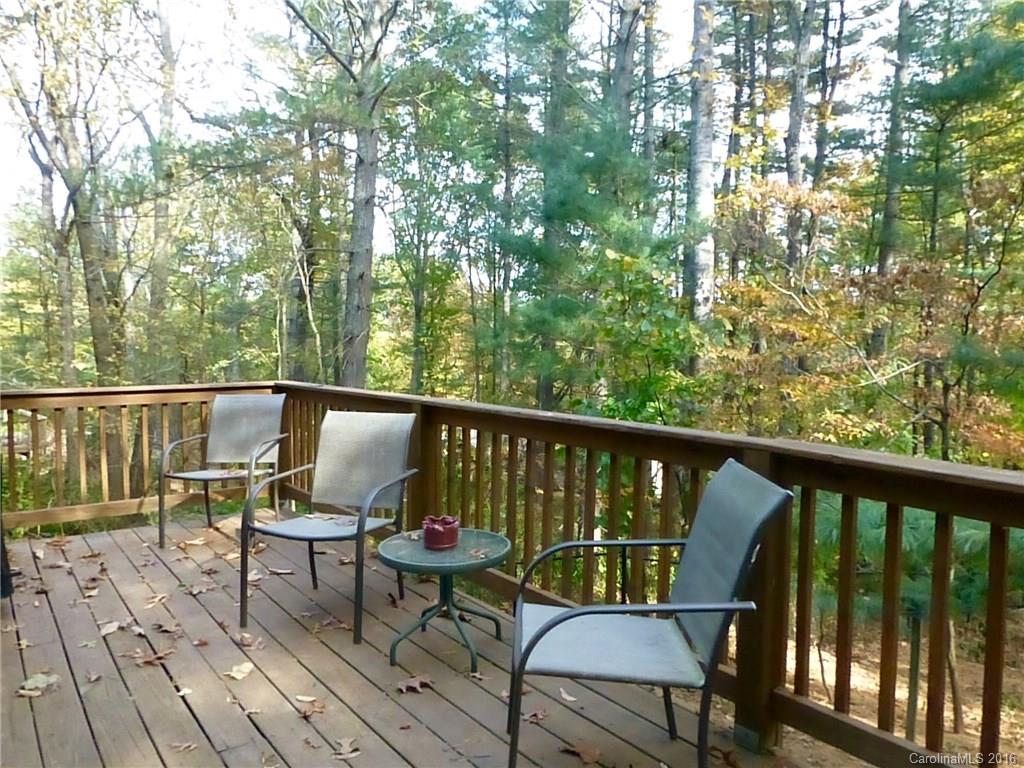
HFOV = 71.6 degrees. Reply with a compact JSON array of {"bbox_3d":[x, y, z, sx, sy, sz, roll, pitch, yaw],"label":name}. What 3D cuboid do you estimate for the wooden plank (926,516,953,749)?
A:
[{"bbox_3d":[1.139,0.666,1.890,0.035,0.710,0.035,-2,4,-39],"label":"wooden plank"}]

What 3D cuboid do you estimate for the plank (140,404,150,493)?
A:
[{"bbox_3d":[-2.491,0.462,4.828,0.035,0.710,0.035,-2,4,-39],"label":"plank"}]

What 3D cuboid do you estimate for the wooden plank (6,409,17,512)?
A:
[{"bbox_3d":[-3.071,0.480,4.362,0.035,0.710,0.035,-2,4,-39],"label":"wooden plank"}]

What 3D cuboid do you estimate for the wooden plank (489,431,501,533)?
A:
[{"bbox_3d":[-0.082,0.551,3.316,0.034,0.680,0.034,-2,4,-39],"label":"wooden plank"}]

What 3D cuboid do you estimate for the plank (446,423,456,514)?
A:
[{"bbox_3d":[-0.311,0.545,3.684,0.035,0.710,0.035,-2,4,-39],"label":"plank"}]

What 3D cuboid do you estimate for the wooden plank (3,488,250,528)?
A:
[{"bbox_3d":[-2.594,0.821,4.719,1.950,0.089,0.038,-2,4,-39],"label":"wooden plank"}]

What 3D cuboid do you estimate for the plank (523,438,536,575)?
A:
[{"bbox_3d":[0.082,0.555,3.155,0.036,0.640,0.036,-2,4,-38],"label":"plank"}]

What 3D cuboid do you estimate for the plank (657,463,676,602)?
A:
[{"bbox_3d":[0.560,0.614,2.606,0.035,0.710,0.035,-2,4,-39],"label":"plank"}]

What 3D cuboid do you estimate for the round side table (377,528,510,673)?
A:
[{"bbox_3d":[-0.260,0.859,2.828,0.526,0.426,0.526,1,3,0],"label":"round side table"}]

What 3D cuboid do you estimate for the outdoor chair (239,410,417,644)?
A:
[{"bbox_3d":[-0.803,0.596,3.289,0.589,0.893,0.708,1,3,16],"label":"outdoor chair"}]

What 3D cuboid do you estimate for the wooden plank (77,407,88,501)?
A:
[{"bbox_3d":[-2.739,0.455,4.527,0.036,0.640,0.036,-2,4,-38],"label":"wooden plank"}]

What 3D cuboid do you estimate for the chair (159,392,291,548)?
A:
[{"bbox_3d":[-1.797,0.514,4.533,0.589,0.893,0.708,1,3,3],"label":"chair"}]

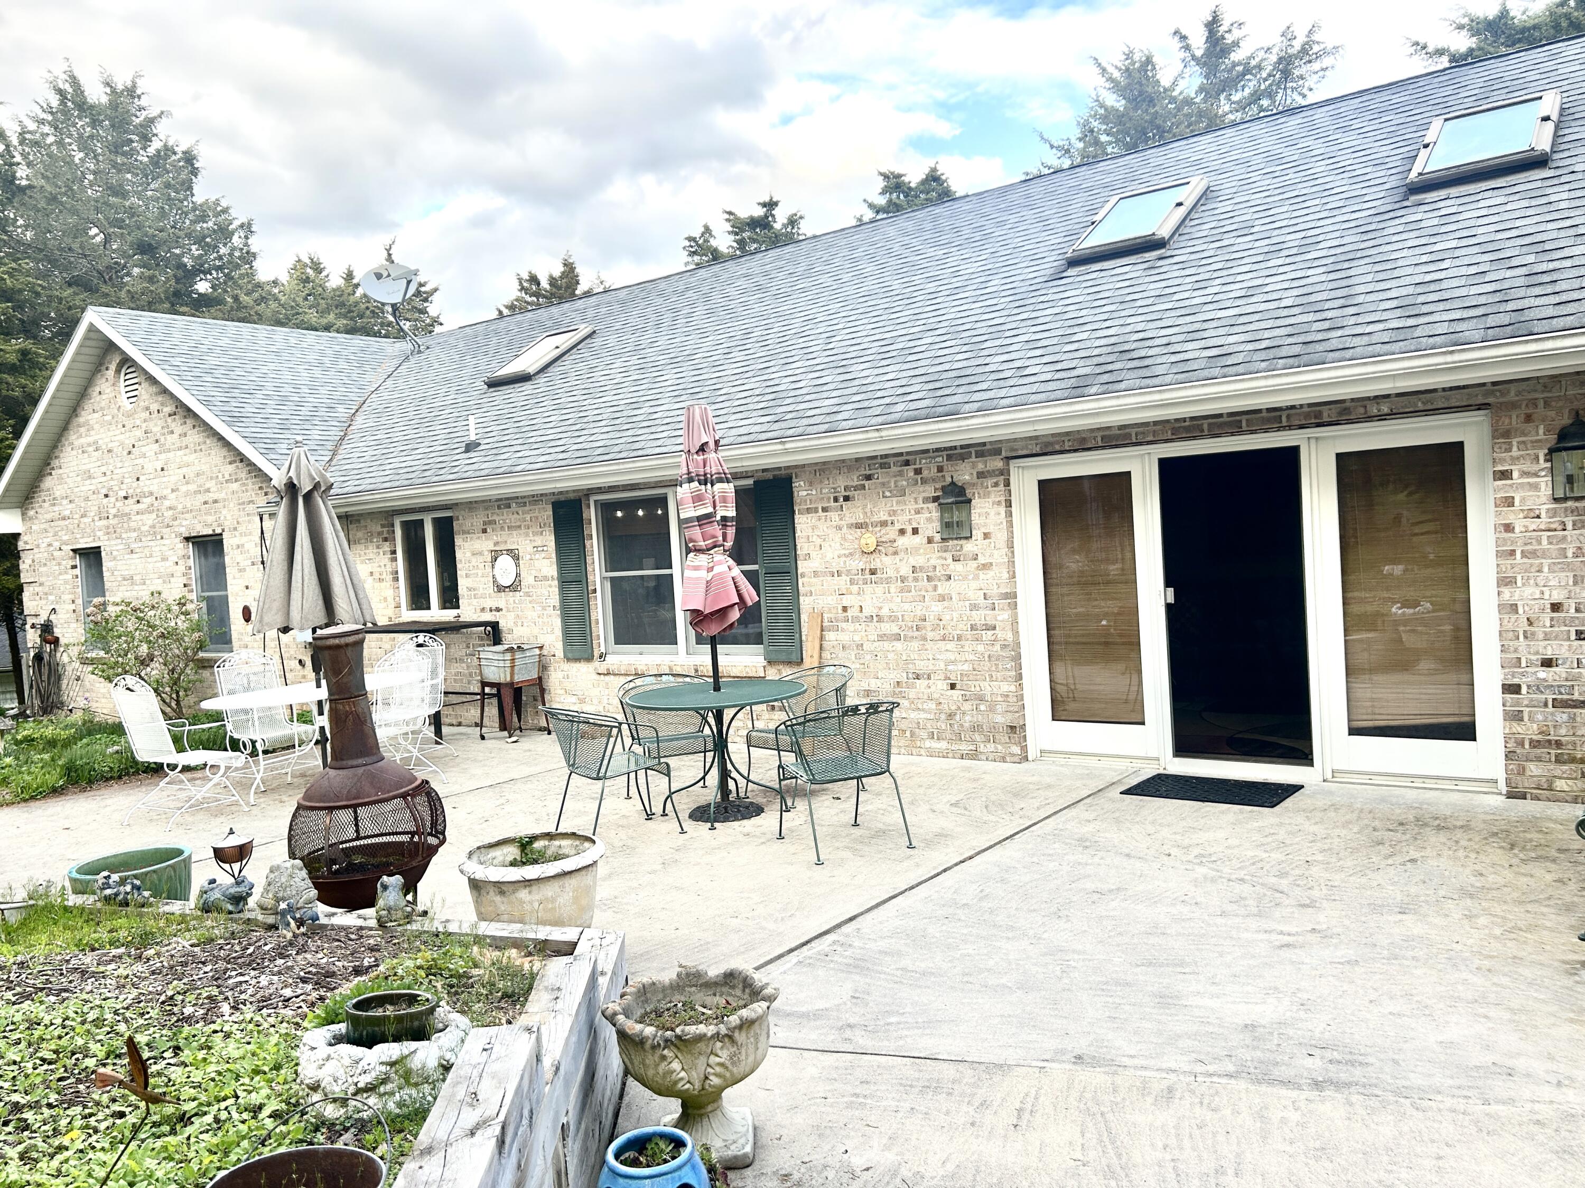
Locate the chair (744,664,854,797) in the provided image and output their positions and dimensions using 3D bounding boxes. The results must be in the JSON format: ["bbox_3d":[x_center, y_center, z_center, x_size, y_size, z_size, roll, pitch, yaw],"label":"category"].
[{"bbox_3d":[0.062,0.853,7.287,0.630,0.745,0.600,-7,4,-38],"label":"chair"}]

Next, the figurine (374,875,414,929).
[{"bbox_3d":[-1.633,1.236,4.846,0.145,0.195,0.130,-2,3,39],"label":"figurine"}]

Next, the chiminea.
[{"bbox_3d":[-1.843,0.823,5.083,0.650,1.310,0.650,-6,4,-28],"label":"chiminea"}]

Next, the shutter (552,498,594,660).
[{"bbox_3d":[-1.977,-0.128,10.736,0.395,1.420,0.040,-2,3,39],"label":"shutter"}]

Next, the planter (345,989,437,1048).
[{"bbox_3d":[-0.948,1.007,2.819,0.195,0.105,0.195,-5,4,-20],"label":"planter"}]

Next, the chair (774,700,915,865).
[{"bbox_3d":[0.245,0.932,6.189,0.580,0.750,0.650,-5,3,-22],"label":"chair"}]

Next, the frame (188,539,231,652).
[{"bbox_3d":[-7.044,0.022,14.500,0.970,1.420,0.100,-2,3,39],"label":"frame"}]

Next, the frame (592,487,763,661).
[{"bbox_3d":[-0.938,-0.148,9.673,1.850,1.440,0.120,-1,4,38],"label":"frame"}]

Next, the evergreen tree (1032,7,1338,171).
[{"bbox_3d":[8.139,-5.734,23.816,6.200,11.600,6.200,-3,2,20],"label":"evergreen tree"}]

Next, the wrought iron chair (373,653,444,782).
[{"bbox_3d":[-3.016,0.932,8.629,0.700,1.000,0.630,-3,3,26],"label":"wrought iron chair"}]

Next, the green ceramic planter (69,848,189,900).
[{"bbox_3d":[-3.156,1.420,5.714,0.590,0.290,0.590,-3,3,21],"label":"green ceramic planter"}]

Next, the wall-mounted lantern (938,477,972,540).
[{"bbox_3d":[1.048,-0.569,7.896,0.250,0.420,0.170,-1,4,38],"label":"wall-mounted lantern"}]

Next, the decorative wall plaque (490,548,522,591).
[{"bbox_3d":[-2.612,-0.208,10.879,0.385,0.383,0.030,-2,3,37],"label":"decorative wall plaque"}]

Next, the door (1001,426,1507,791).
[{"bbox_3d":[2.609,0.083,7.058,2.755,1.995,0.130,-2,3,39],"label":"door"}]

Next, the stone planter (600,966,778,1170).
[{"bbox_3d":[-0.257,1.292,3.224,0.465,0.420,0.465,-4,2,0],"label":"stone planter"}]

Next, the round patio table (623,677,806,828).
[{"bbox_3d":[-0.429,0.951,7.087,1.070,0.725,1.070,-4,2,0],"label":"round patio table"}]

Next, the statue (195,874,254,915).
[{"bbox_3d":[-2.417,1.264,5.056,0.210,0.155,0.140,-3,3,24],"label":"statue"}]

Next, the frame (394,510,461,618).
[{"bbox_3d":[-3.739,-0.305,12.235,1.080,1.060,0.100,-2,3,39],"label":"frame"}]

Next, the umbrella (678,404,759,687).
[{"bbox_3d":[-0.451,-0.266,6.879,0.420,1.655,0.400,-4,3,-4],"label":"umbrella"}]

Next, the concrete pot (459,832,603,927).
[{"bbox_3d":[-1.068,1.256,4.941,0.610,0.380,0.610,-2,3,39],"label":"concrete pot"}]

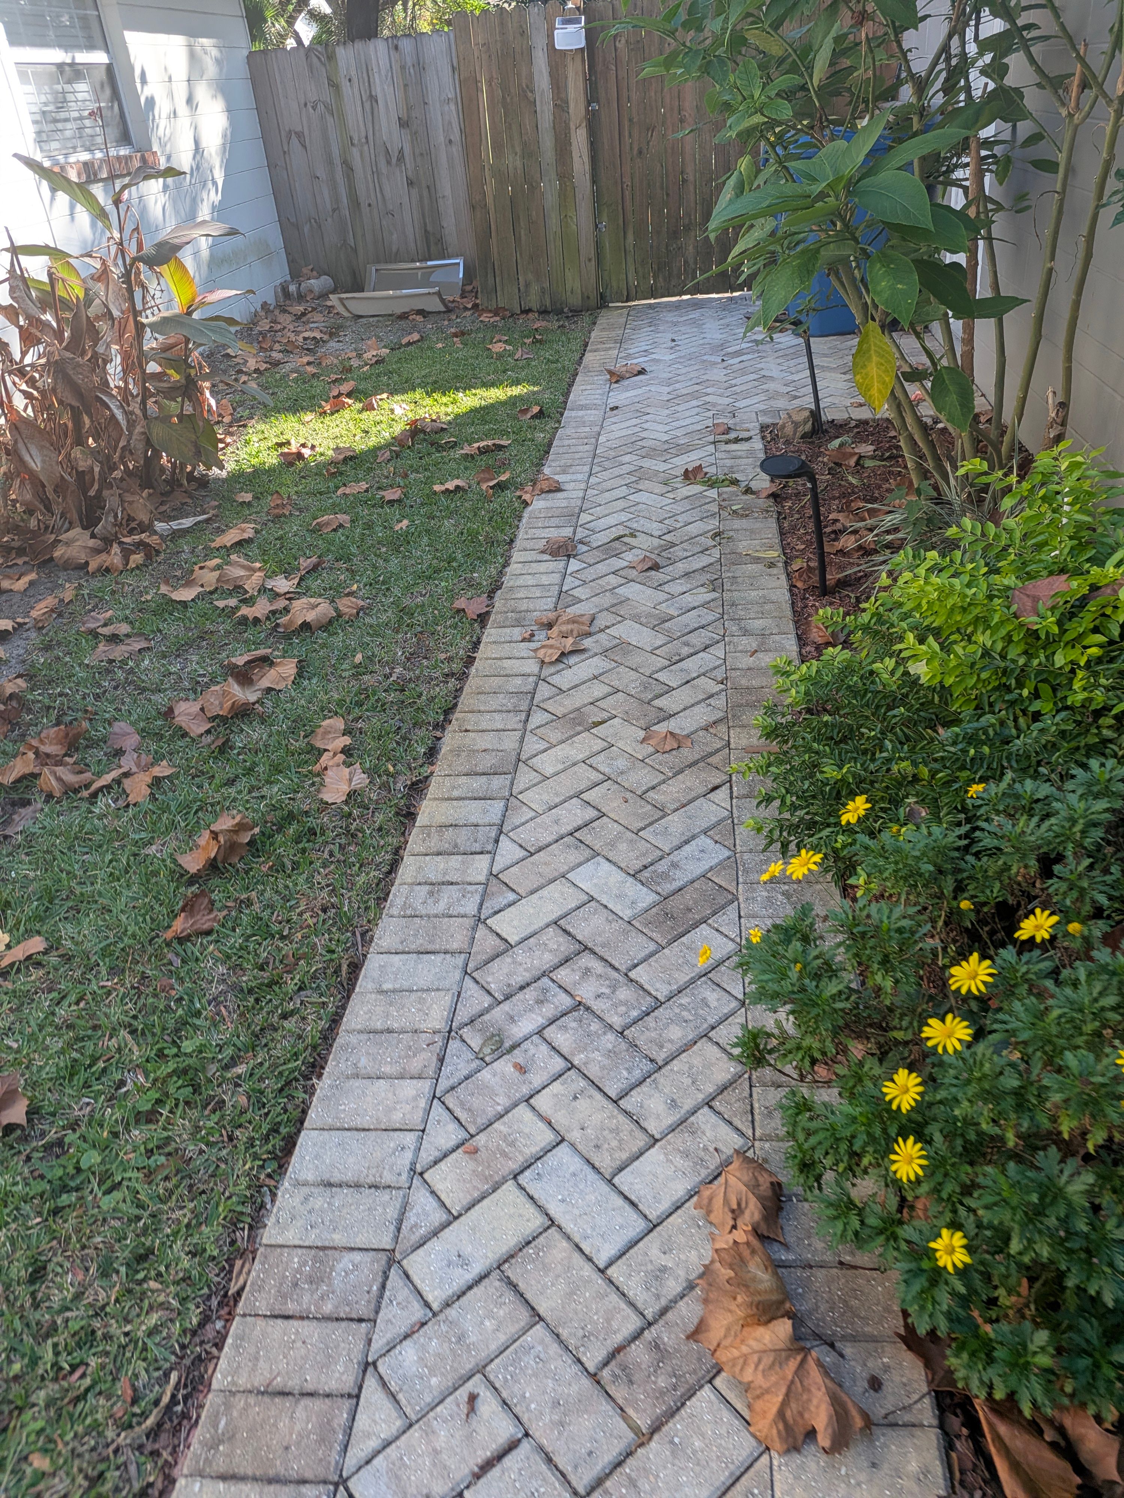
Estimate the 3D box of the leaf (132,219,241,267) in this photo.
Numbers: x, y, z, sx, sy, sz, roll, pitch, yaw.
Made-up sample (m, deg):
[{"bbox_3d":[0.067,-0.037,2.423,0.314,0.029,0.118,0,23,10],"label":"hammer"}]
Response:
[{"bbox_3d":[-1.522,-2.056,4.229,0.450,0.140,0.150,-7,32,9],"label":"leaf"}]

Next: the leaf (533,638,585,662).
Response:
[{"bbox_3d":[-0.015,-0.290,3.026,0.150,0.036,0.130,16,39,30],"label":"leaf"}]

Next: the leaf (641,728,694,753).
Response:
[{"bbox_3d":[0.256,-0.021,2.566,0.135,0.034,0.100,2,34,12],"label":"leaf"}]

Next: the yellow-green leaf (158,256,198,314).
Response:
[{"bbox_3d":[-1.613,-1.956,4.345,0.120,0.270,0.090,-6,33,0],"label":"yellow-green leaf"}]

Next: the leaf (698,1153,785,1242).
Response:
[{"bbox_3d":[0.263,0.654,1.511,0.118,0.040,0.138,-19,35,-19],"label":"leaf"}]

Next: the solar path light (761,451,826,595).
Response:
[{"bbox_3d":[0.692,-0.639,3.092,0.158,0.450,0.120,-2,40,18],"label":"solar path light"}]

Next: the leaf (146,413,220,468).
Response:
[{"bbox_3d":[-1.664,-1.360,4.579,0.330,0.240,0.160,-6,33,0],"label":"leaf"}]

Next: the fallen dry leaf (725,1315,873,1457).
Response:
[{"bbox_3d":[0.285,0.791,1.295,0.150,0.040,0.140,15,38,29],"label":"fallen dry leaf"}]

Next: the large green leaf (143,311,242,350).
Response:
[{"bbox_3d":[-1.568,-1.755,4.370,0.450,0.100,0.150,18,36,5],"label":"large green leaf"}]

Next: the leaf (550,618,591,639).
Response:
[{"bbox_3d":[0.033,-0.373,3.143,0.140,0.040,0.120,-6,33,0],"label":"leaf"}]

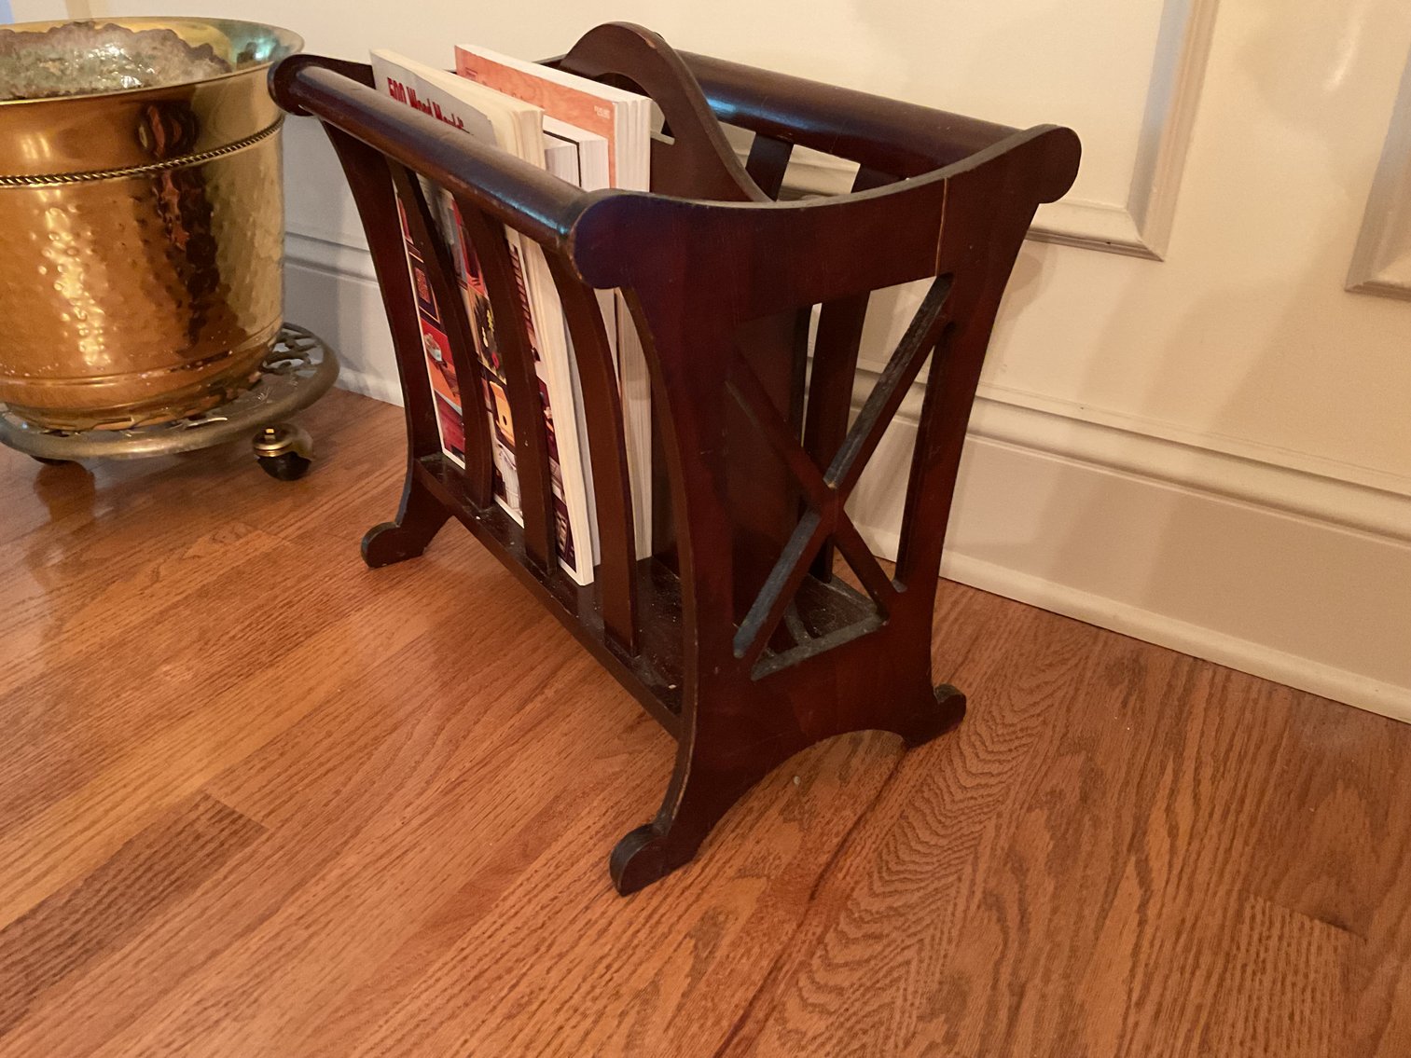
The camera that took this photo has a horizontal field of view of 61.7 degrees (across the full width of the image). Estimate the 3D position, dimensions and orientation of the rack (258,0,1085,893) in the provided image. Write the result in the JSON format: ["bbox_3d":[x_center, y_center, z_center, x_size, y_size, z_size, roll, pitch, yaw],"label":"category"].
[{"bbox_3d":[-0.046,-0.095,0.715,0.273,0.388,0.391,-18,35,-29],"label":"rack"}]

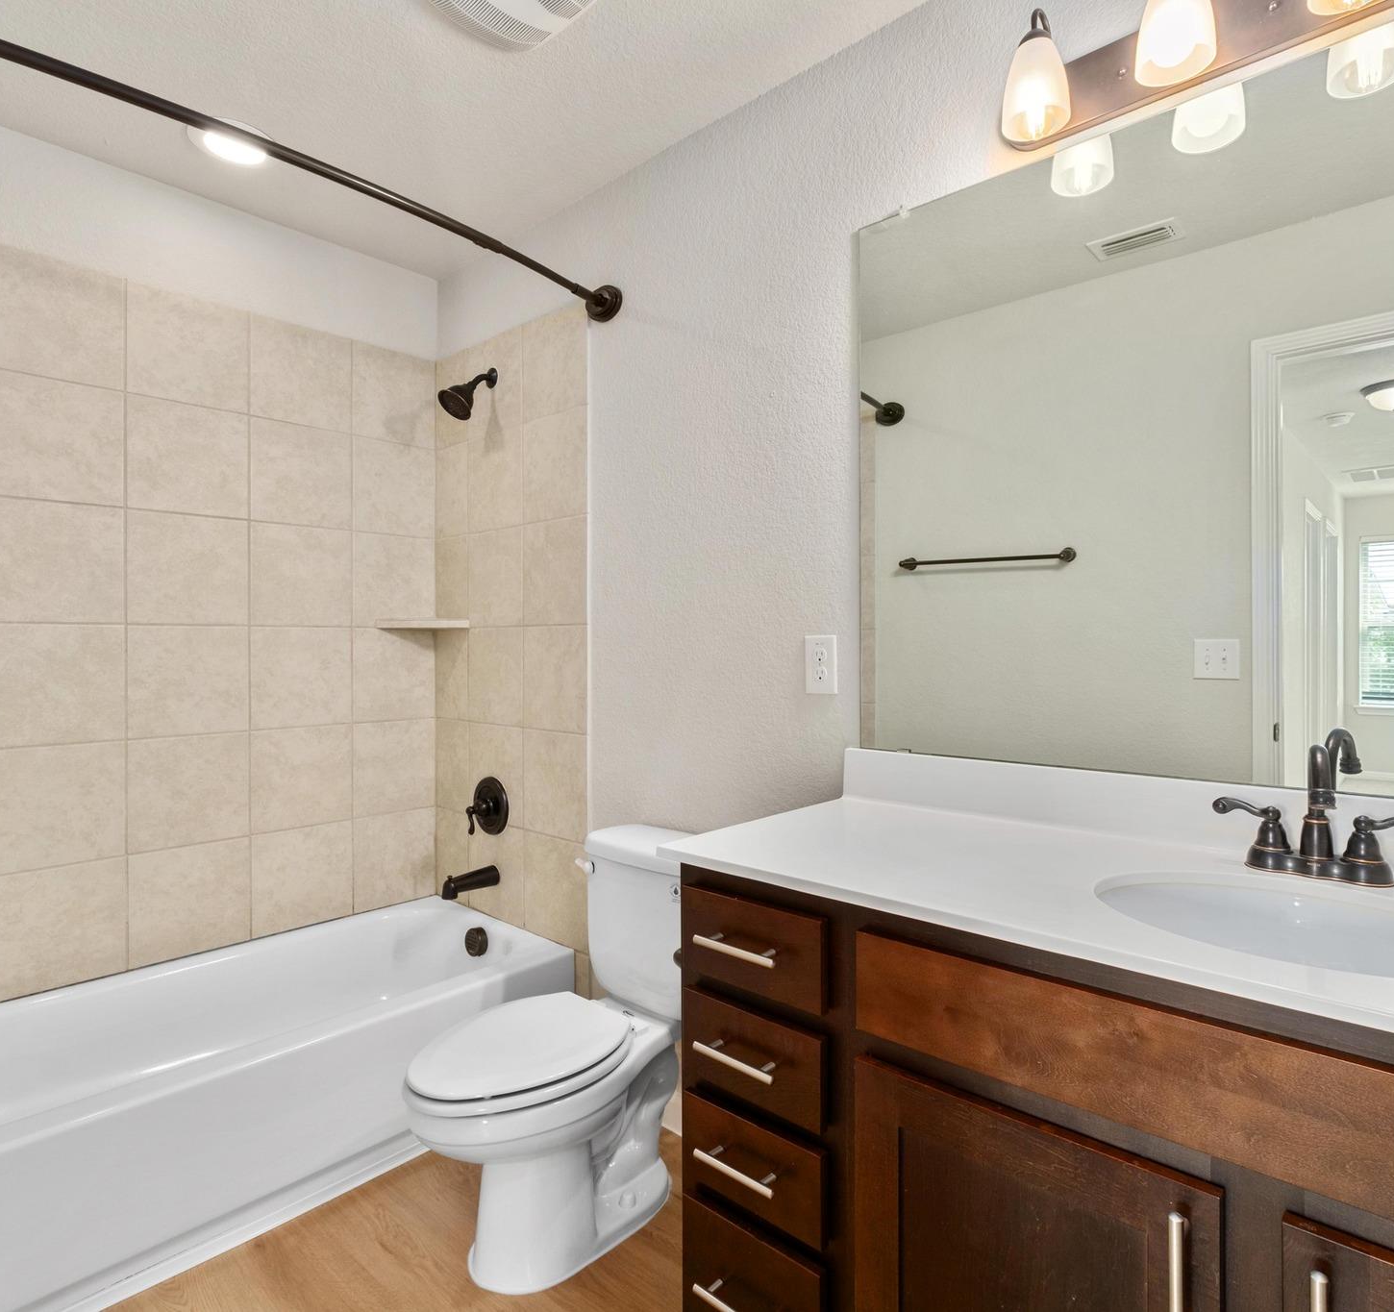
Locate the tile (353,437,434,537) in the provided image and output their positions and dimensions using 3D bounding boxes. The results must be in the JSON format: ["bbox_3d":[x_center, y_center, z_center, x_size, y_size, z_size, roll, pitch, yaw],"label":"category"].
[{"bbox_3d":[-1.008,-0.555,2.743,0.010,0.306,0.290,0,1,43],"label":"tile"}]

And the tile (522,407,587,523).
[{"bbox_3d":[-0.408,-0.542,2.366,0.296,0.299,0.009,0,1,43],"label":"tile"}]

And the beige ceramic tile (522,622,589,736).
[{"bbox_3d":[-0.408,0.066,2.371,0.296,0.300,0.009,0,1,43],"label":"beige ceramic tile"}]

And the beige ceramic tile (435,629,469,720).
[{"bbox_3d":[-0.814,0.063,2.747,0.203,0.300,0.009,0,1,43],"label":"beige ceramic tile"}]

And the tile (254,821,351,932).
[{"bbox_3d":[-1.195,0.674,2.497,0.009,0.301,0.299,0,1,43],"label":"tile"}]

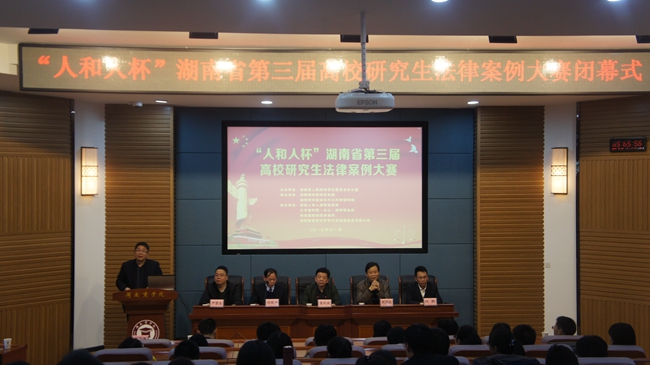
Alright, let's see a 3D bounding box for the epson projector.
[{"bbox_3d":[0.312,-0.657,6.470,0.460,0.135,0.370,0,0,-4],"label":"epson projector"}]

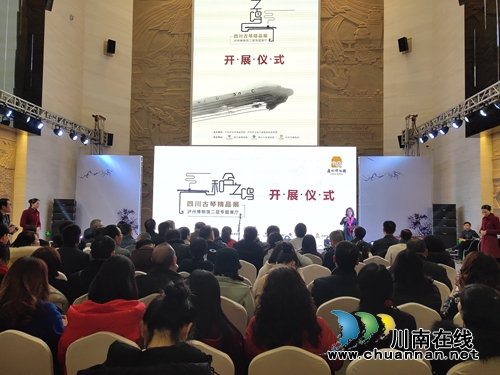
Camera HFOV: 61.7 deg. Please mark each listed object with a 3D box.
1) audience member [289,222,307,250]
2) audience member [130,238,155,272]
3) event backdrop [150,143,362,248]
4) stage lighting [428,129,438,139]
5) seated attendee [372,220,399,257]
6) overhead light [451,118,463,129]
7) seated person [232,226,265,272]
[{"bbox_3d":[0.809,1.228,6.929,0.470,1.290,0.750,1,-3,2],"label":"audience member"},{"bbox_3d":[-1.069,1.179,4.578,0.500,1.250,0.720,0,-3,10],"label":"audience member"},{"bbox_3d":[0.160,0.300,12.200,5.880,2.950,0.150,1,-3,2],"label":"event backdrop"},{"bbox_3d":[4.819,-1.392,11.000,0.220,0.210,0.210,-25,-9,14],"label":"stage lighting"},{"bbox_3d":[2.262,1.223,7.029,0.520,1.330,0.750,1,-3,-1],"label":"seated attendee"},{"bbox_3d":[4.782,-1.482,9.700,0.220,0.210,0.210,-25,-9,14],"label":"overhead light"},{"bbox_3d":[-0.016,1.197,5.929,0.520,1.300,0.750,1,-3,2],"label":"seated person"}]

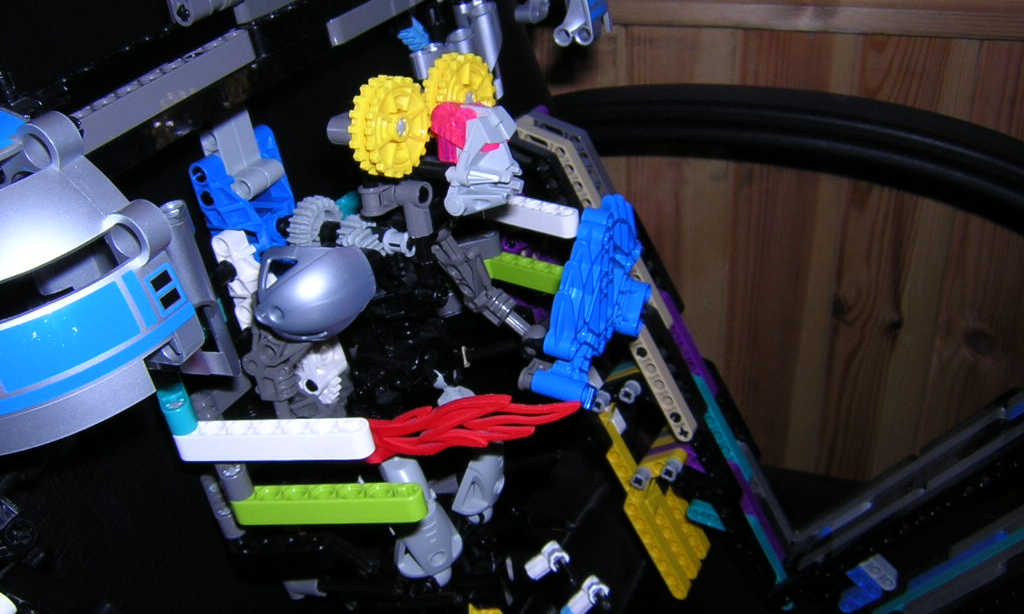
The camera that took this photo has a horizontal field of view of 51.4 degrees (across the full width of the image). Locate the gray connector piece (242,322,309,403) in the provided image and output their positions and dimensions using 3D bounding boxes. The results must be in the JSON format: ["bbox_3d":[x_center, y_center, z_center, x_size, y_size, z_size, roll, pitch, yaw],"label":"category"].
[{"bbox_3d":[-0.073,0.017,0.330,0.018,0.026,0.013,-4,26,8],"label":"gray connector piece"}]

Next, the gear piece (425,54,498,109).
[{"bbox_3d":[-0.015,-0.059,0.302,0.009,0.026,0.026,17,33,34],"label":"gear piece"}]

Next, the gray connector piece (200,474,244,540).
[{"bbox_3d":[-0.090,0.062,0.332,0.008,0.022,0.008,-1,27,22],"label":"gray connector piece"}]

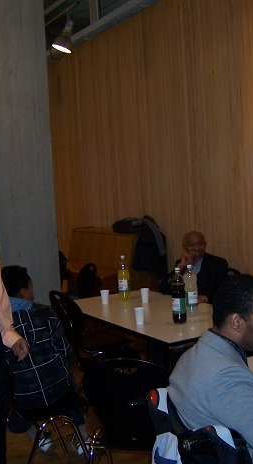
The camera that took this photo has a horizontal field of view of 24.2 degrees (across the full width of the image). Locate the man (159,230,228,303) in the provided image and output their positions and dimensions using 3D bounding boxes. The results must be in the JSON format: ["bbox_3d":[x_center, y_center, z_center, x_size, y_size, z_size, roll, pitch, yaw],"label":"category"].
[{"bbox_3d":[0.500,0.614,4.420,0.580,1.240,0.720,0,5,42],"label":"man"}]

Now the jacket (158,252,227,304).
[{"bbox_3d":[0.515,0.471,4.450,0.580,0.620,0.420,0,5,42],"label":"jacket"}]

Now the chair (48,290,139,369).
[{"bbox_3d":[-0.270,0.852,4.270,0.520,0.870,0.440,-5,4,-28],"label":"chair"}]

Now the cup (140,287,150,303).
[{"bbox_3d":[0.135,0.452,4.199,0.063,0.092,0.063,-3,5,0],"label":"cup"}]

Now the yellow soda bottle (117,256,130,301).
[{"bbox_3d":[-0.022,0.334,4.336,0.087,0.324,0.087,-3,5,0],"label":"yellow soda bottle"}]

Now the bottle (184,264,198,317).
[{"bbox_3d":[0.412,0.376,3.811,0.090,0.325,0.090,-3,4,0],"label":"bottle"}]

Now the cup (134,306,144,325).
[{"bbox_3d":[0.082,0.508,3.549,0.063,0.092,0.063,-3,5,0],"label":"cup"}]

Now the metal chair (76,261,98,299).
[{"bbox_3d":[-0.510,0.756,5.880,0.520,0.870,0.440,-5,4,-28],"label":"metal chair"}]

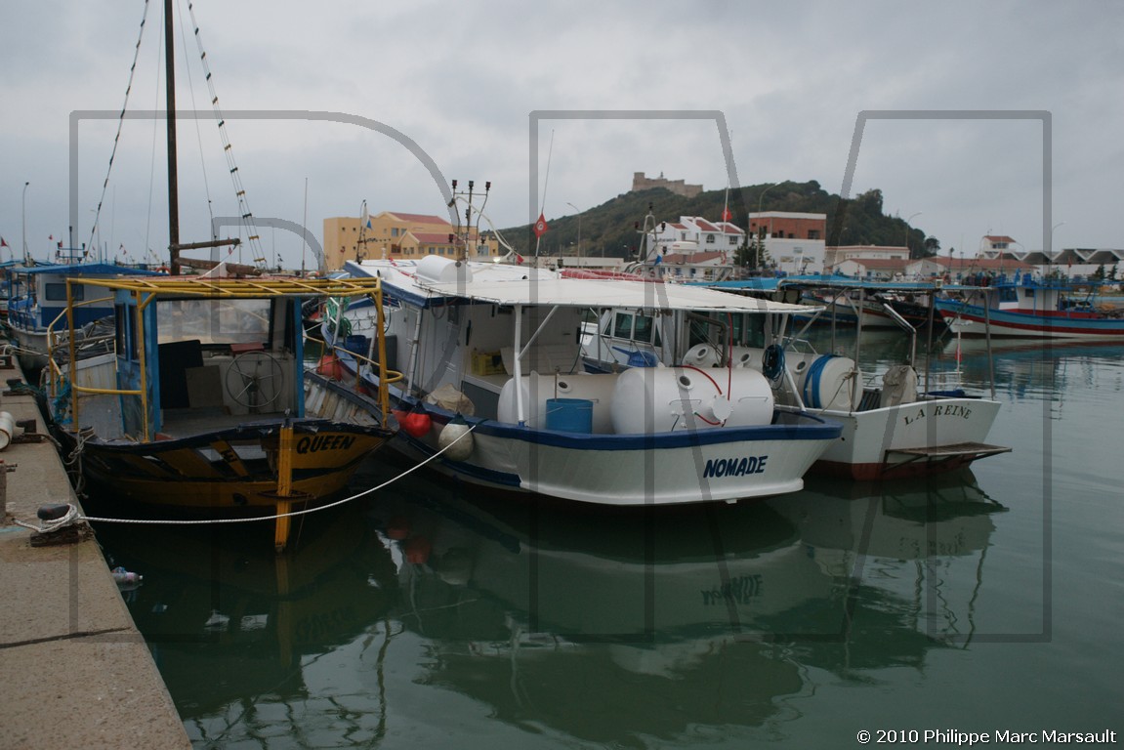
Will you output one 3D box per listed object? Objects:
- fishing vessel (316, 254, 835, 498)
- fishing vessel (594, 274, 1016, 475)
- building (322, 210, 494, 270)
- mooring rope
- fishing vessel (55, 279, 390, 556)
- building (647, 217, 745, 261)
[{"bbox_3d":[-0.949,-0.205,17.258,3.700,3.350,11.500,-3,6,-30],"label":"fishing vessel"},{"bbox_3d":[2.603,-0.414,20.752,3.500,3.150,11.400,-3,6,-31],"label":"fishing vessel"},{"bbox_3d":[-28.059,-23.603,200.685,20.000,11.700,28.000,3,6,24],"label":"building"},{"bbox_3d":[-2.180,0.865,9.896,0.350,0.750,6.891,2,6,20],"label":"mooring rope"},{"bbox_3d":[-5.000,0.072,15.127,3.600,3.050,8.800,-2,6,-26],"label":"fishing vessel"},{"bbox_3d":[22.628,-21.285,186.813,16.000,10.300,10.000,-4,7,-40],"label":"building"}]

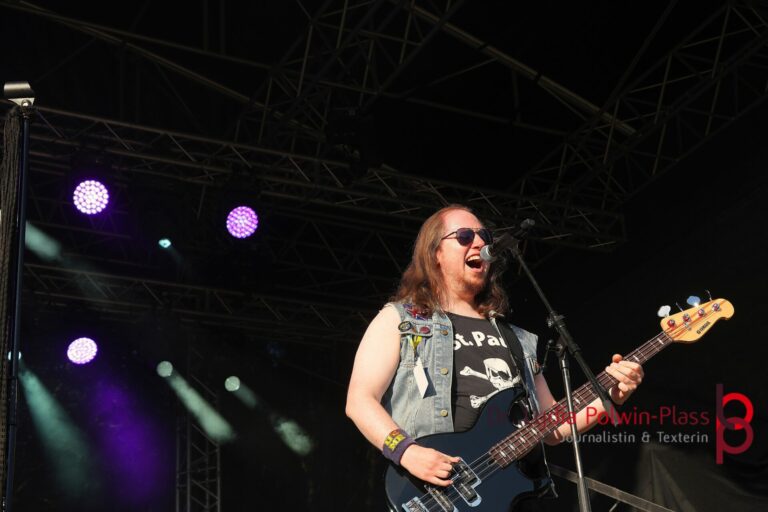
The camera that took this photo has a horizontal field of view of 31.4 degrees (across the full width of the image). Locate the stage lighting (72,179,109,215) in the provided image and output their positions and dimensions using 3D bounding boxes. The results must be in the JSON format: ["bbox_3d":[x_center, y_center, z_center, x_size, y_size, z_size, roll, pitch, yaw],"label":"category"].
[{"bbox_3d":[-2.252,-0.461,10.474,0.290,0.290,0.220,2,8,-13],"label":"stage lighting"}]

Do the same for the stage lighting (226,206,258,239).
[{"bbox_3d":[-1.169,-0.282,11.276,0.290,0.290,0.220,-1,6,-6],"label":"stage lighting"}]

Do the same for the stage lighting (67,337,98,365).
[{"bbox_3d":[-2.614,0.773,11.760,0.290,0.220,0.290,11,-67,-32],"label":"stage lighting"}]

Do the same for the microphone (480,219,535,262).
[{"bbox_3d":[0.354,-0.046,3.900,0.190,0.055,0.055,-34,-33,21],"label":"microphone"}]

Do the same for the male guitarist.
[{"bbox_3d":[0.300,0.638,3.720,0.760,1.790,0.500,7,-28,-22],"label":"male guitarist"}]

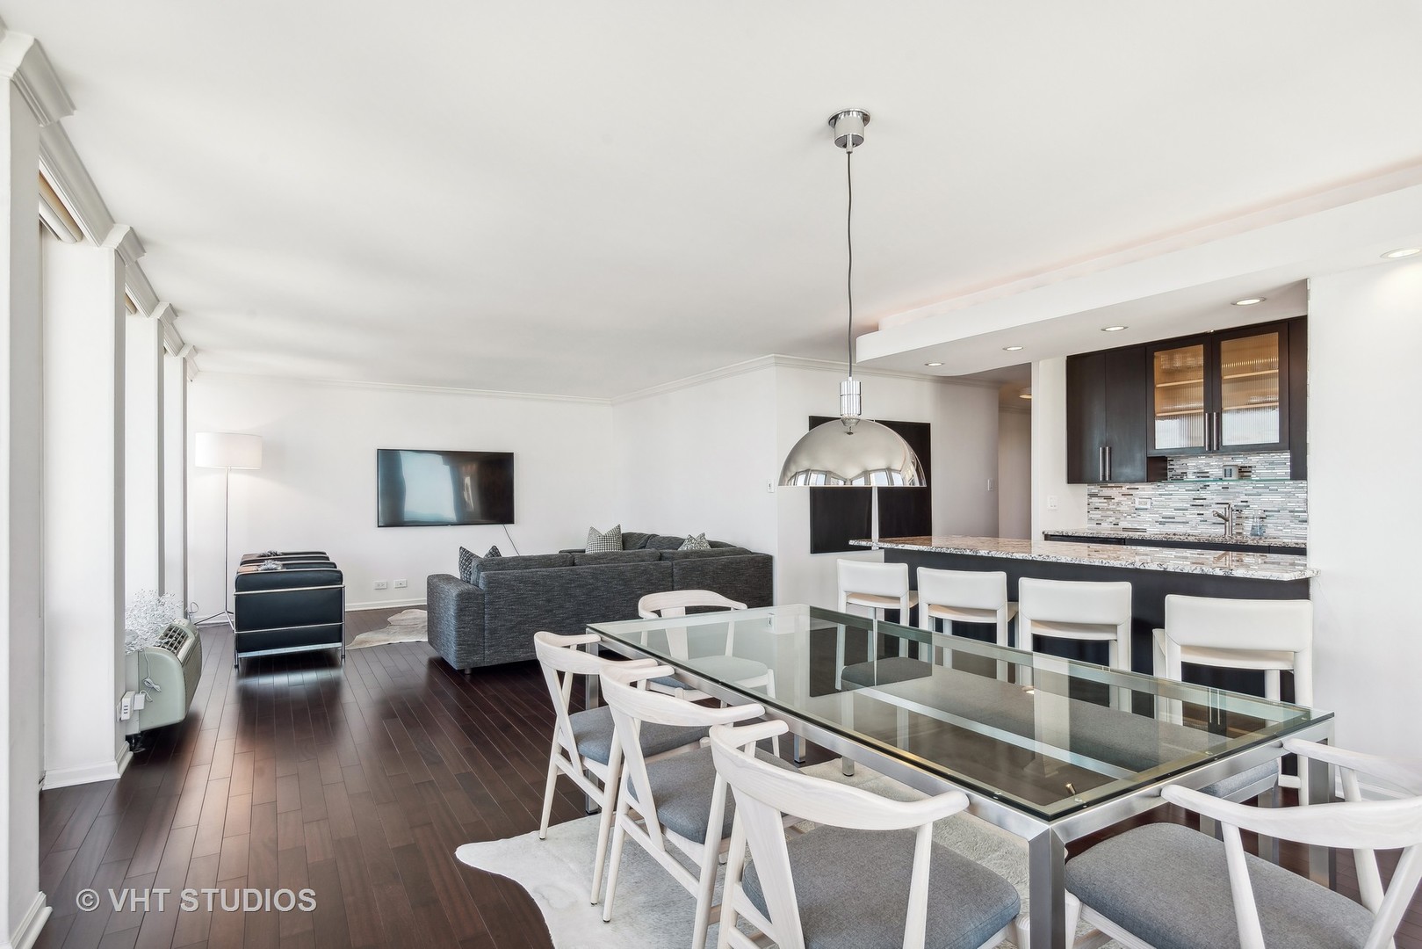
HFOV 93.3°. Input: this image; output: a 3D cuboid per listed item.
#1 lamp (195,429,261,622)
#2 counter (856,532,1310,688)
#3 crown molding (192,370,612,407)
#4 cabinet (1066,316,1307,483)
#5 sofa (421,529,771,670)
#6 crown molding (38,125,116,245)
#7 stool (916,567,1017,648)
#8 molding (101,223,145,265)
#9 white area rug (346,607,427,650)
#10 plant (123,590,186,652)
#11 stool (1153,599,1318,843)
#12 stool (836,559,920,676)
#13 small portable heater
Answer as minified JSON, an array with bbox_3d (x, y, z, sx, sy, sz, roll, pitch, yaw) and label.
[{"bbox_3d":[-4.581,0.535,6.371,0.520,1.850,0.520,1,-2,-33],"label":"lamp"},{"bbox_3d":[2.054,0.895,3.921,0.870,0.920,2.460,0,-2,-33],"label":"counter"},{"bbox_3d":[-3.119,-0.937,7.658,4.360,0.115,0.090,1,-2,-33],"label":"crown molding"},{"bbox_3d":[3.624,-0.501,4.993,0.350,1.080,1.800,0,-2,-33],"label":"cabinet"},{"bbox_3d":[-1.271,1.016,6.332,2.700,0.840,2.550,0,-2,-33],"label":"sofa"},{"bbox_3d":[-2.361,-1.067,2.481,0.077,0.105,1.120,0,-2,-33],"label":"crown molding"},{"bbox_3d":[1.441,0.934,3.731,0.455,0.860,0.470,-1,-2,32],"label":"stool"},{"bbox_3d":[-2.738,-1.054,3.138,0.130,0.105,0.410,1,-2,-33],"label":"molding"},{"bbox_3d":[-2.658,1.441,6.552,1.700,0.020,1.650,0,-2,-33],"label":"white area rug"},{"bbox_3d":[-3.054,0.768,3.600,0.370,0.310,0.460,0,-2,-33],"label":"plant"},{"bbox_3d":[2.118,0.907,2.771,0.455,0.860,0.470,-1,-2,26],"label":"stool"},{"bbox_3d":[1.067,0.947,4.169,0.455,0.860,0.470,-1,-2,31],"label":"stool"},{"bbox_3d":[-3.080,1.078,3.752,0.330,0.420,1.040,1,-2,-33],"label":"small portable heater"}]

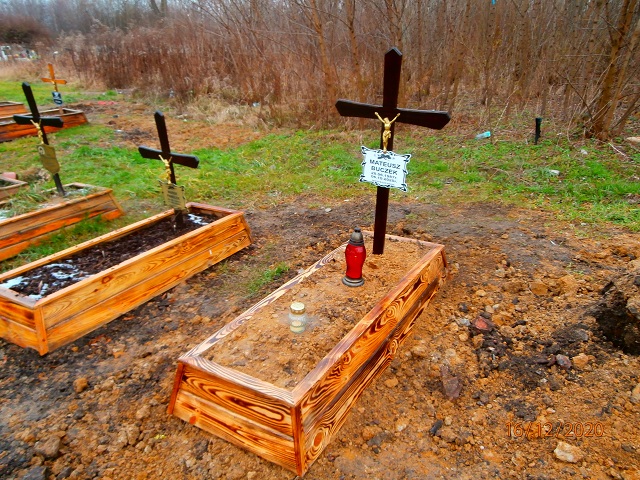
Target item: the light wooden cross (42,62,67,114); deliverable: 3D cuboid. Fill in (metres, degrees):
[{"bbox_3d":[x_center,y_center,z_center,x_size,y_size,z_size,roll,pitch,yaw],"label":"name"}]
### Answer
[{"bbox_3d":[-5.755,-3.280,10.094,0.845,1.036,0.070,13,28,24],"label":"light wooden cross"}]

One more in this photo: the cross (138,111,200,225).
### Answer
[{"bbox_3d":[-1.205,-0.545,3.724,0.768,0.937,0.070,15,30,34],"label":"cross"}]

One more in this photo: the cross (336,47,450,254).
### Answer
[{"bbox_3d":[0.408,-0.501,2.884,0.761,1.287,0.070,16,27,31],"label":"cross"}]

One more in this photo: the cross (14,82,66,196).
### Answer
[{"bbox_3d":[-2.627,-0.928,4.429,0.820,1.075,0.070,12,31,29],"label":"cross"}]

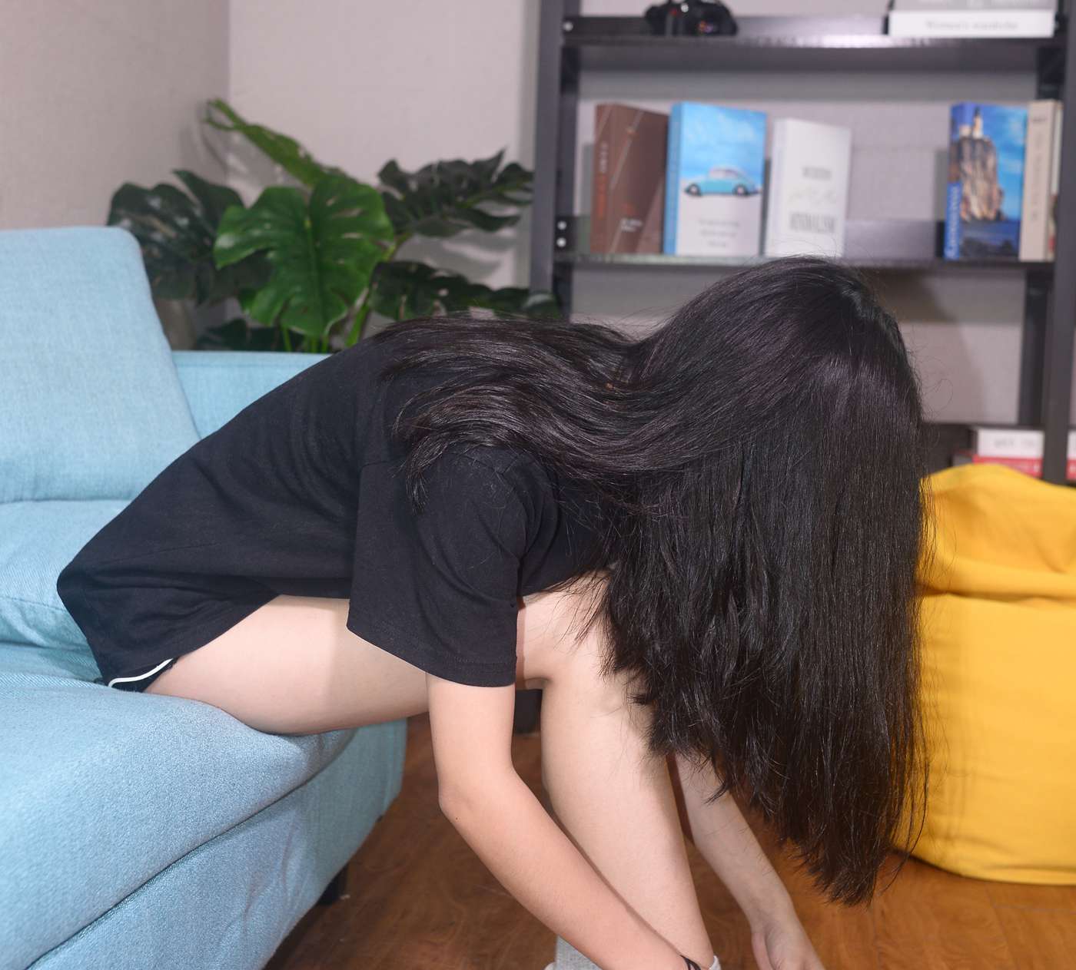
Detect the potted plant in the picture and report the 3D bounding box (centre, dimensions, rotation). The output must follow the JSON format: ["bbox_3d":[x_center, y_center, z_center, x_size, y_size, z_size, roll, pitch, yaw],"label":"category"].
[{"bbox_3d":[-0.344,-0.069,2.702,0.740,1.160,0.650,1,4,0],"label":"potted plant"}]

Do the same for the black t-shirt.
[{"bbox_3d":[-0.169,0.039,1.480,0.550,0.350,0.450,-20,0,10],"label":"black t-shirt"}]

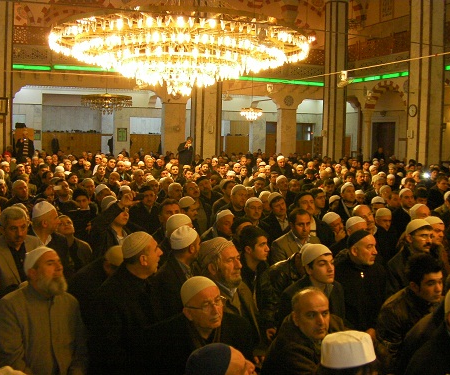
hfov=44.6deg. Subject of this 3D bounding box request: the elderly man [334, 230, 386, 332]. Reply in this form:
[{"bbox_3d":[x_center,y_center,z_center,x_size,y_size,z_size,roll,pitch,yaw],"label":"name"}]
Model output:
[{"bbox_3d":[0.941,0.759,3.717,0.550,0.920,0.600,0,6,-15],"label":"elderly man"}]

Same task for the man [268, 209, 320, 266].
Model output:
[{"bbox_3d":[0.583,0.643,4.465,0.550,0.920,0.600,-1,6,-28],"label":"man"}]

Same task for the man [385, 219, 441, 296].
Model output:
[{"bbox_3d":[1.426,0.705,4.067,0.550,0.920,0.600,-2,6,-30],"label":"man"}]

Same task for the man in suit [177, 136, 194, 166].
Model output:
[{"bbox_3d":[-0.946,-0.409,13.557,0.500,1.680,0.400,-1,6,-22],"label":"man in suit"}]

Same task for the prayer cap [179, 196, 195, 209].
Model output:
[{"bbox_3d":[-0.393,0.156,5.750,0.185,0.110,0.170,-8,-3,0],"label":"prayer cap"}]

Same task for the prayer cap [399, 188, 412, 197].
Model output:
[{"bbox_3d":[2.308,0.076,7.000,0.175,0.110,0.190,-12,-10,-2],"label":"prayer cap"}]

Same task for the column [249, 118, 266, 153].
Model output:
[{"bbox_3d":[1.421,-1.980,24.606,0.600,2.500,0.500,0,6,-19],"label":"column"}]

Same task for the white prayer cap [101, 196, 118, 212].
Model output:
[{"bbox_3d":[-1.266,0.180,6.000,0.195,0.110,0.175,-20,-3,22],"label":"white prayer cap"}]

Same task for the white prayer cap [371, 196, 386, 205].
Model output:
[{"bbox_3d":[1.764,0.151,6.300,0.170,0.110,0.185,1,3,0],"label":"white prayer cap"}]

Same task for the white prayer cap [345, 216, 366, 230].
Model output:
[{"bbox_3d":[1.148,0.313,4.800,0.200,0.105,0.180,-18,-8,39],"label":"white prayer cap"}]

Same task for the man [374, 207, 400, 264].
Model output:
[{"bbox_3d":[1.613,0.679,5.489,0.580,0.950,0.600,-1,6,-25],"label":"man"}]

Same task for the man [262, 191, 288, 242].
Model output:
[{"bbox_3d":[0.566,0.543,5.841,0.580,0.980,0.600,-1,6,-28],"label":"man"}]

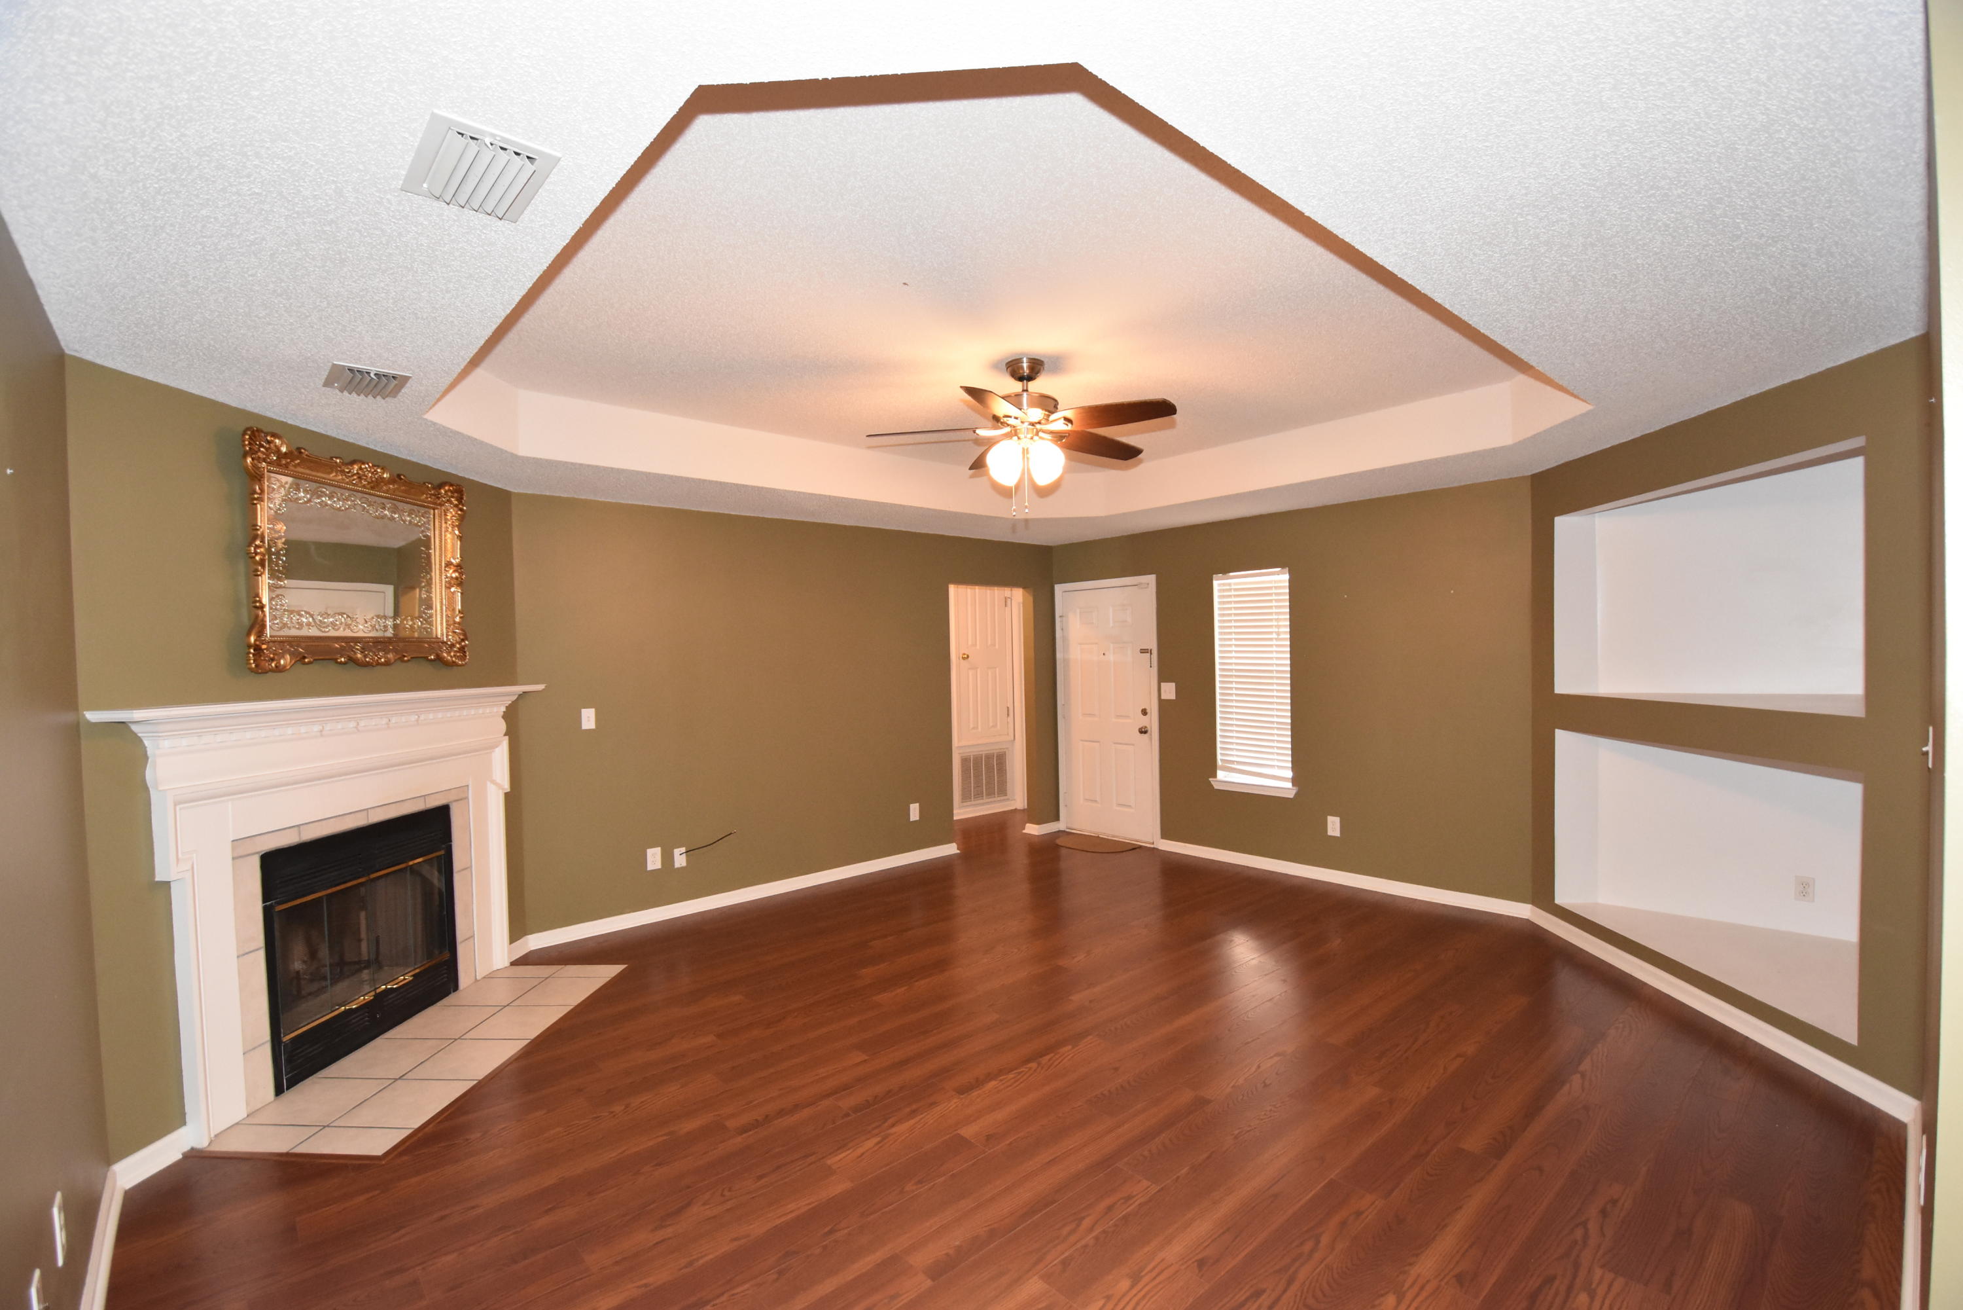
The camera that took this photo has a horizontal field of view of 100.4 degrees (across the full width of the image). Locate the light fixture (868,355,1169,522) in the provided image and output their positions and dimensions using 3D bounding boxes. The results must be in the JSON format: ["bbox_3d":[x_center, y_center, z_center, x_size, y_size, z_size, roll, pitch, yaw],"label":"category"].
[{"bbox_3d":[0.179,-0.905,3.405,1.290,0.655,1.270,-1,1,0],"label":"light fixture"}]

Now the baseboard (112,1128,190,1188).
[{"bbox_3d":[-2.547,1.553,2.522,0.020,0.085,0.225,-1,1,5],"label":"baseboard"}]

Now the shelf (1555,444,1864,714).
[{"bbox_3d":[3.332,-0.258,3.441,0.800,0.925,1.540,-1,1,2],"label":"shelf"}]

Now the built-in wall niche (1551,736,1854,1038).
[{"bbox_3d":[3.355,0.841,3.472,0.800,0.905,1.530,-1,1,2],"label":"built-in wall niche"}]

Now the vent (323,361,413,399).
[{"bbox_3d":[-1.952,-0.855,2.599,0.195,0.030,0.302,-2,1,-43],"label":"vent"}]

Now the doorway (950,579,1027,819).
[{"bbox_3d":[0.065,0.415,7.350,0.840,2.070,0.120,-2,1,-41],"label":"doorway"}]

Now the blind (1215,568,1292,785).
[{"bbox_3d":[1.879,0.156,5.651,0.060,1.460,0.565,-2,1,-43],"label":"blind"}]

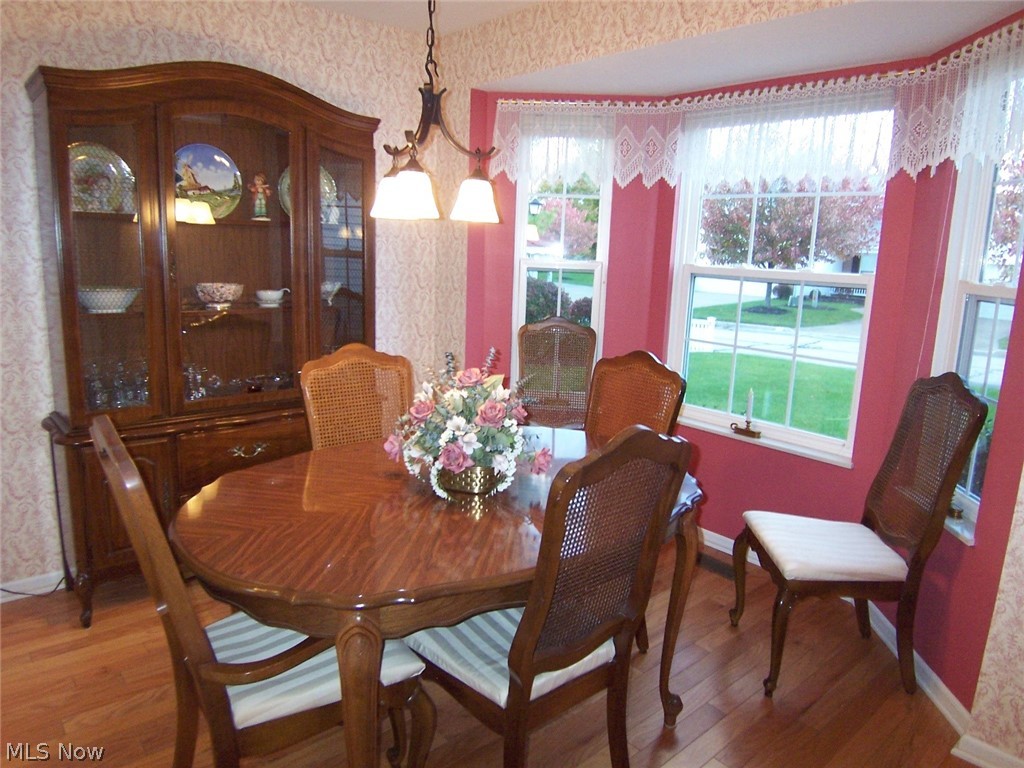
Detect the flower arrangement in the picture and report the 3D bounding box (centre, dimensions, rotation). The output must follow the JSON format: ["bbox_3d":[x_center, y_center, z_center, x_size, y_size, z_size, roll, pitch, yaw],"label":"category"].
[{"bbox_3d":[-0.117,0.106,1.951,0.480,0.400,0.420,2,11,-3],"label":"flower arrangement"}]

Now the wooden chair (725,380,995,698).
[{"bbox_3d":[1.168,0.481,2.350,0.610,1.090,0.500,3,11,2],"label":"wooden chair"}]

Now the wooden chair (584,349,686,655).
[{"bbox_3d":[0.229,0.446,2.346,0.610,1.090,0.510,-7,15,-41],"label":"wooden chair"}]

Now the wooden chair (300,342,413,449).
[{"bbox_3d":[-0.399,0.439,2.239,0.500,1.090,0.610,-6,14,-38],"label":"wooden chair"}]

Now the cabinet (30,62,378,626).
[{"bbox_3d":[-1.176,-0.194,2.808,1.340,2.060,0.440,-7,15,-42],"label":"cabinet"}]

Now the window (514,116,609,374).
[{"bbox_3d":[0.257,-0.603,3.516,0.480,1.490,0.100,3,11,2],"label":"window"}]

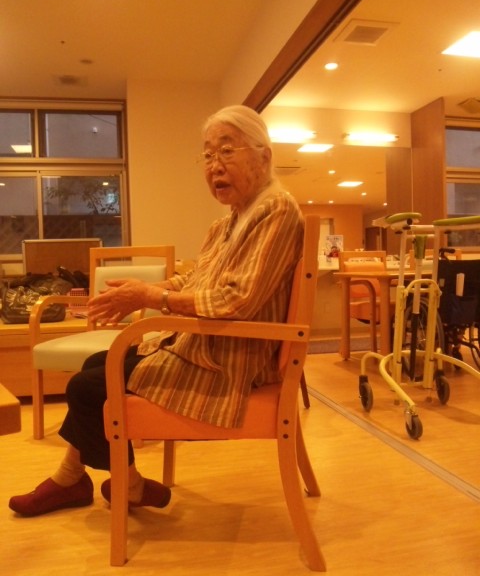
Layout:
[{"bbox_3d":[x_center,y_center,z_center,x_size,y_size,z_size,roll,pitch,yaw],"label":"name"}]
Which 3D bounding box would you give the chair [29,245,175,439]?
[{"bbox_3d":[-0.607,0.231,2.458,0.514,0.857,0.554,-1,2,14],"label":"chair"}]

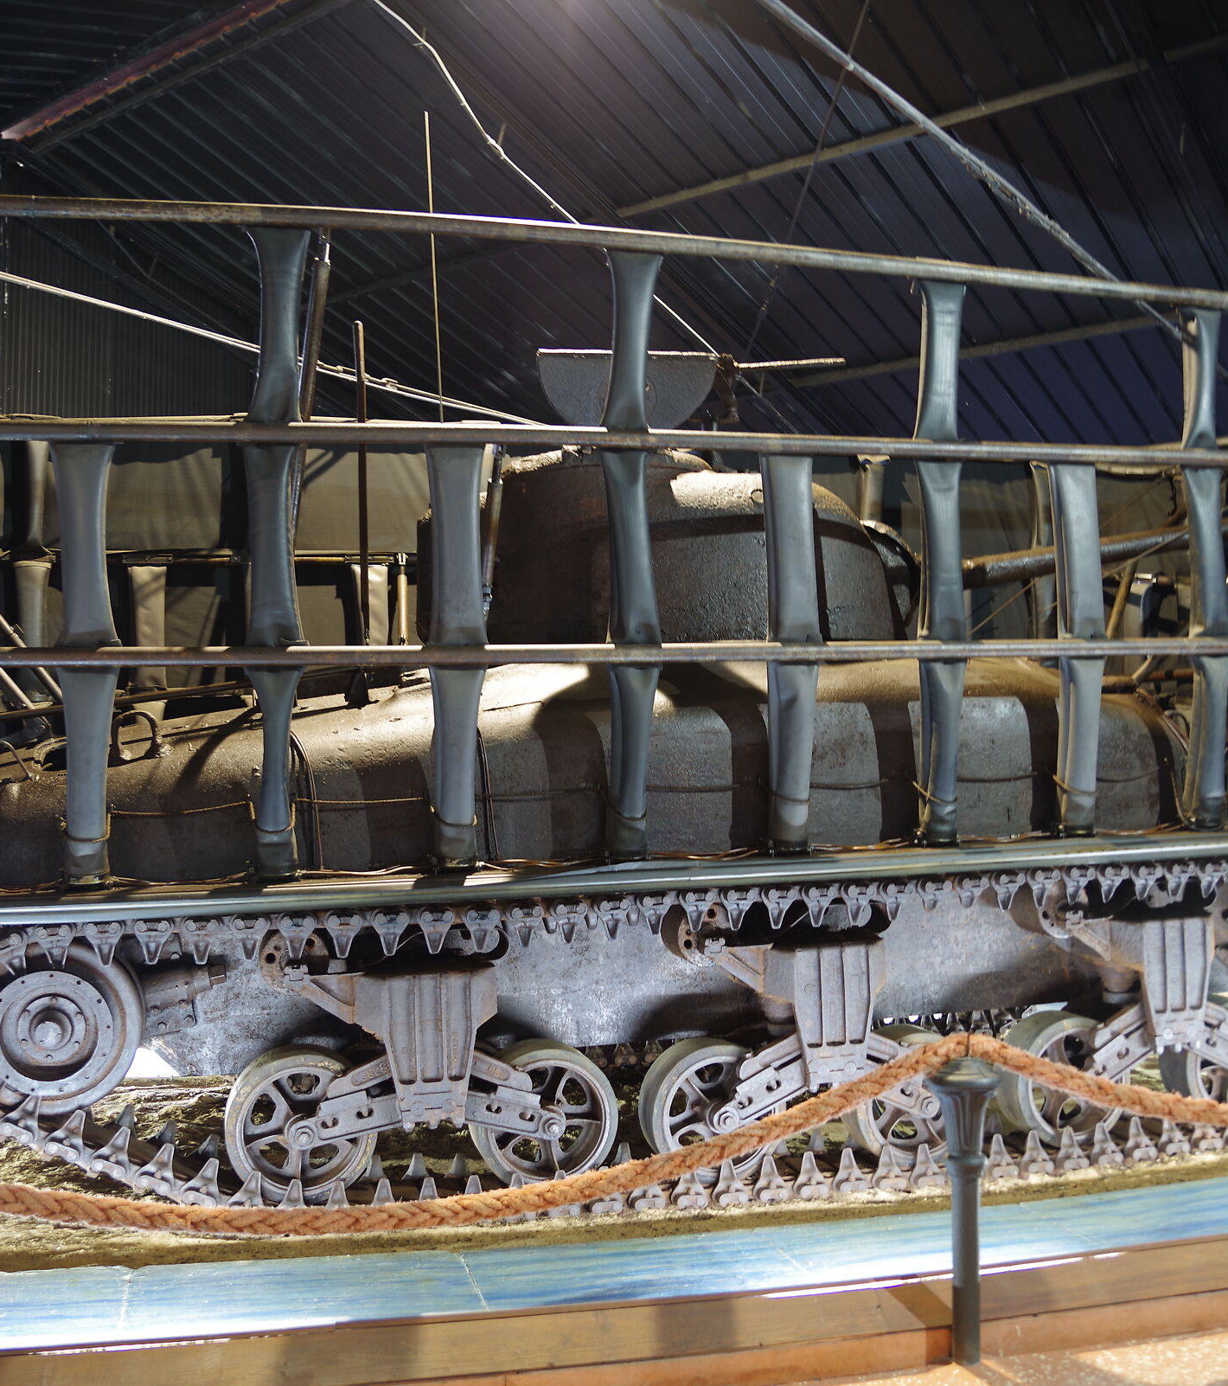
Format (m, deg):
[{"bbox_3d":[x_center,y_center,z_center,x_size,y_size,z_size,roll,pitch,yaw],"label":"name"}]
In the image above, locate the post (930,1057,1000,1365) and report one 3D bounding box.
[{"bbox_3d":[1.004,1.474,3.950,0.190,0.875,0.190,0,-3,-16],"label":"post"}]

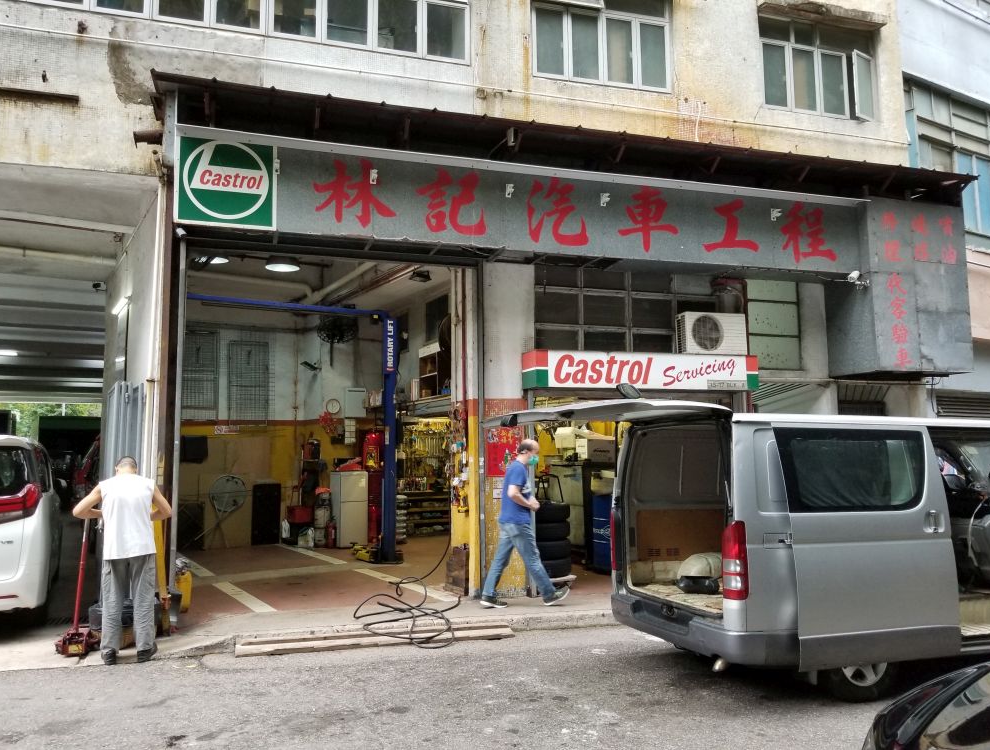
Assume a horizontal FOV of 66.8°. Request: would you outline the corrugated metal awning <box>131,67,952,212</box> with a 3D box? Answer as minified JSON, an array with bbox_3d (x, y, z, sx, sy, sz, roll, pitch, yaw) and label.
[{"bbox_3d":[1.350,-2.520,8.495,9.469,0.174,1.061,1,-6,-17],"label":"corrugated metal awning"}]

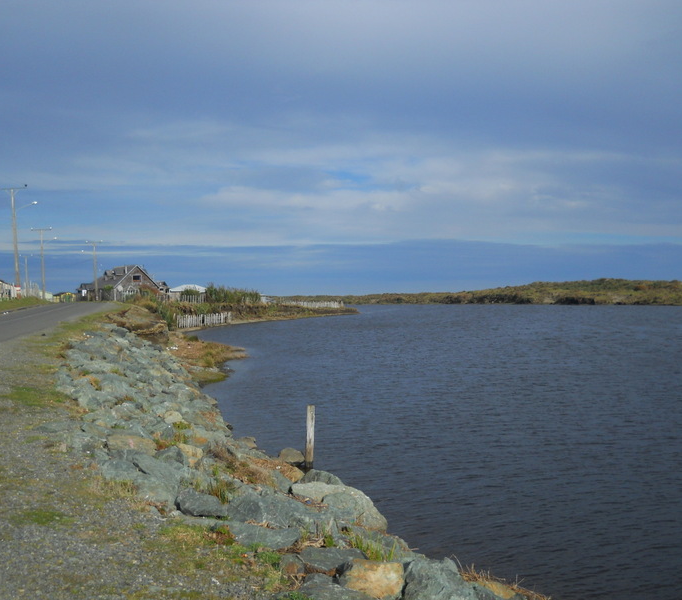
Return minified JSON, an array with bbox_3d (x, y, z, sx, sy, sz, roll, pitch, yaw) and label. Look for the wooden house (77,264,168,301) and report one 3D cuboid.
[{"bbox_3d":[-37.500,-2.900,147.000,11.000,6.300,12.500,0,0,-38],"label":"wooden house"}]

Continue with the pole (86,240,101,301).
[{"bbox_3d":[-37.400,-4.450,129.000,2.400,9.050,0.400,-1,0,-12],"label":"pole"}]

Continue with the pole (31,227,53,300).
[{"bbox_3d":[-37.000,-4.500,106.000,2.400,9.150,0.400,-1,0,-10],"label":"pole"}]

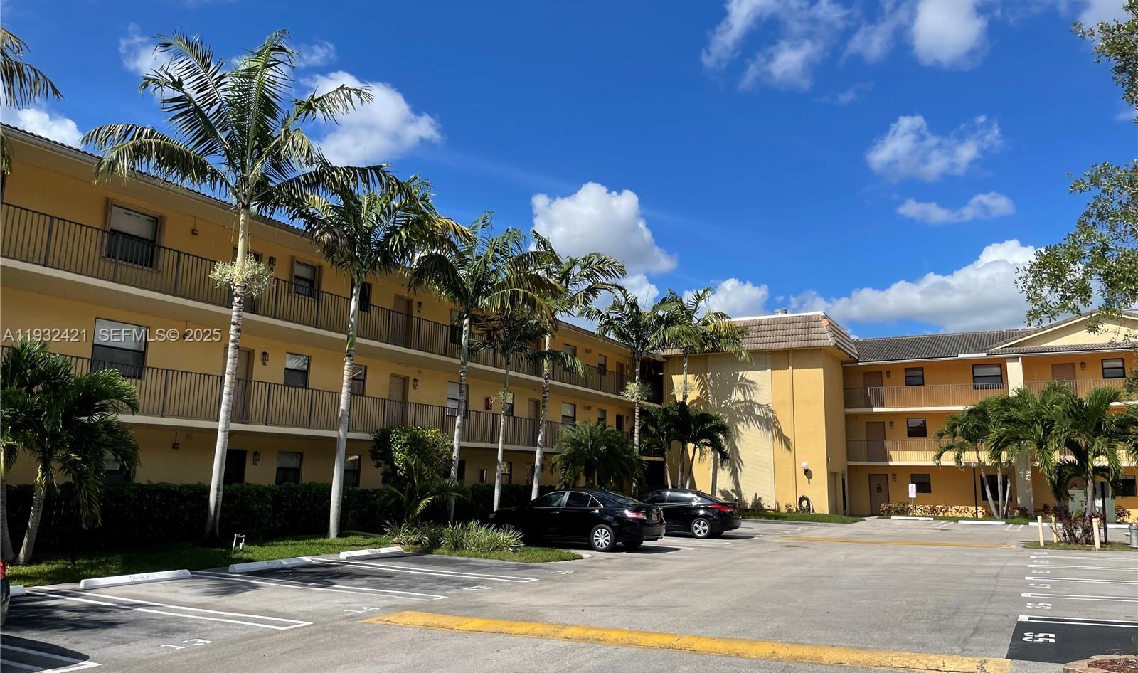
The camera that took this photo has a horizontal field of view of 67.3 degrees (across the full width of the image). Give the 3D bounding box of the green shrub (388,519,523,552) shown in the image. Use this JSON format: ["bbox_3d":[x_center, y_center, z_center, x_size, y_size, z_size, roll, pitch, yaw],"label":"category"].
[{"bbox_3d":[-2.745,4.743,20.671,3.500,0.650,1.350,-4,-10,28],"label":"green shrub"}]

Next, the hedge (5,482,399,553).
[{"bbox_3d":[-8.332,4.191,20.568,1.150,1.300,11.400,-4,-10,28],"label":"hedge"}]

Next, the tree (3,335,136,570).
[{"bbox_3d":[-9.477,1.982,15.036,3.100,3.900,2.900,7,-11,-31],"label":"tree"}]

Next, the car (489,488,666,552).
[{"bbox_3d":[0.094,4.741,22.437,4.780,1.470,1.820,-4,-10,28],"label":"car"}]

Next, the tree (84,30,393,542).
[{"bbox_3d":[-7.808,-1.457,20.104,6.800,12.400,6.300,5,-10,-21],"label":"tree"}]

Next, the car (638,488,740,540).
[{"bbox_3d":[3.371,5.697,27.802,4.530,1.440,1.780,-4,-10,28],"label":"car"}]

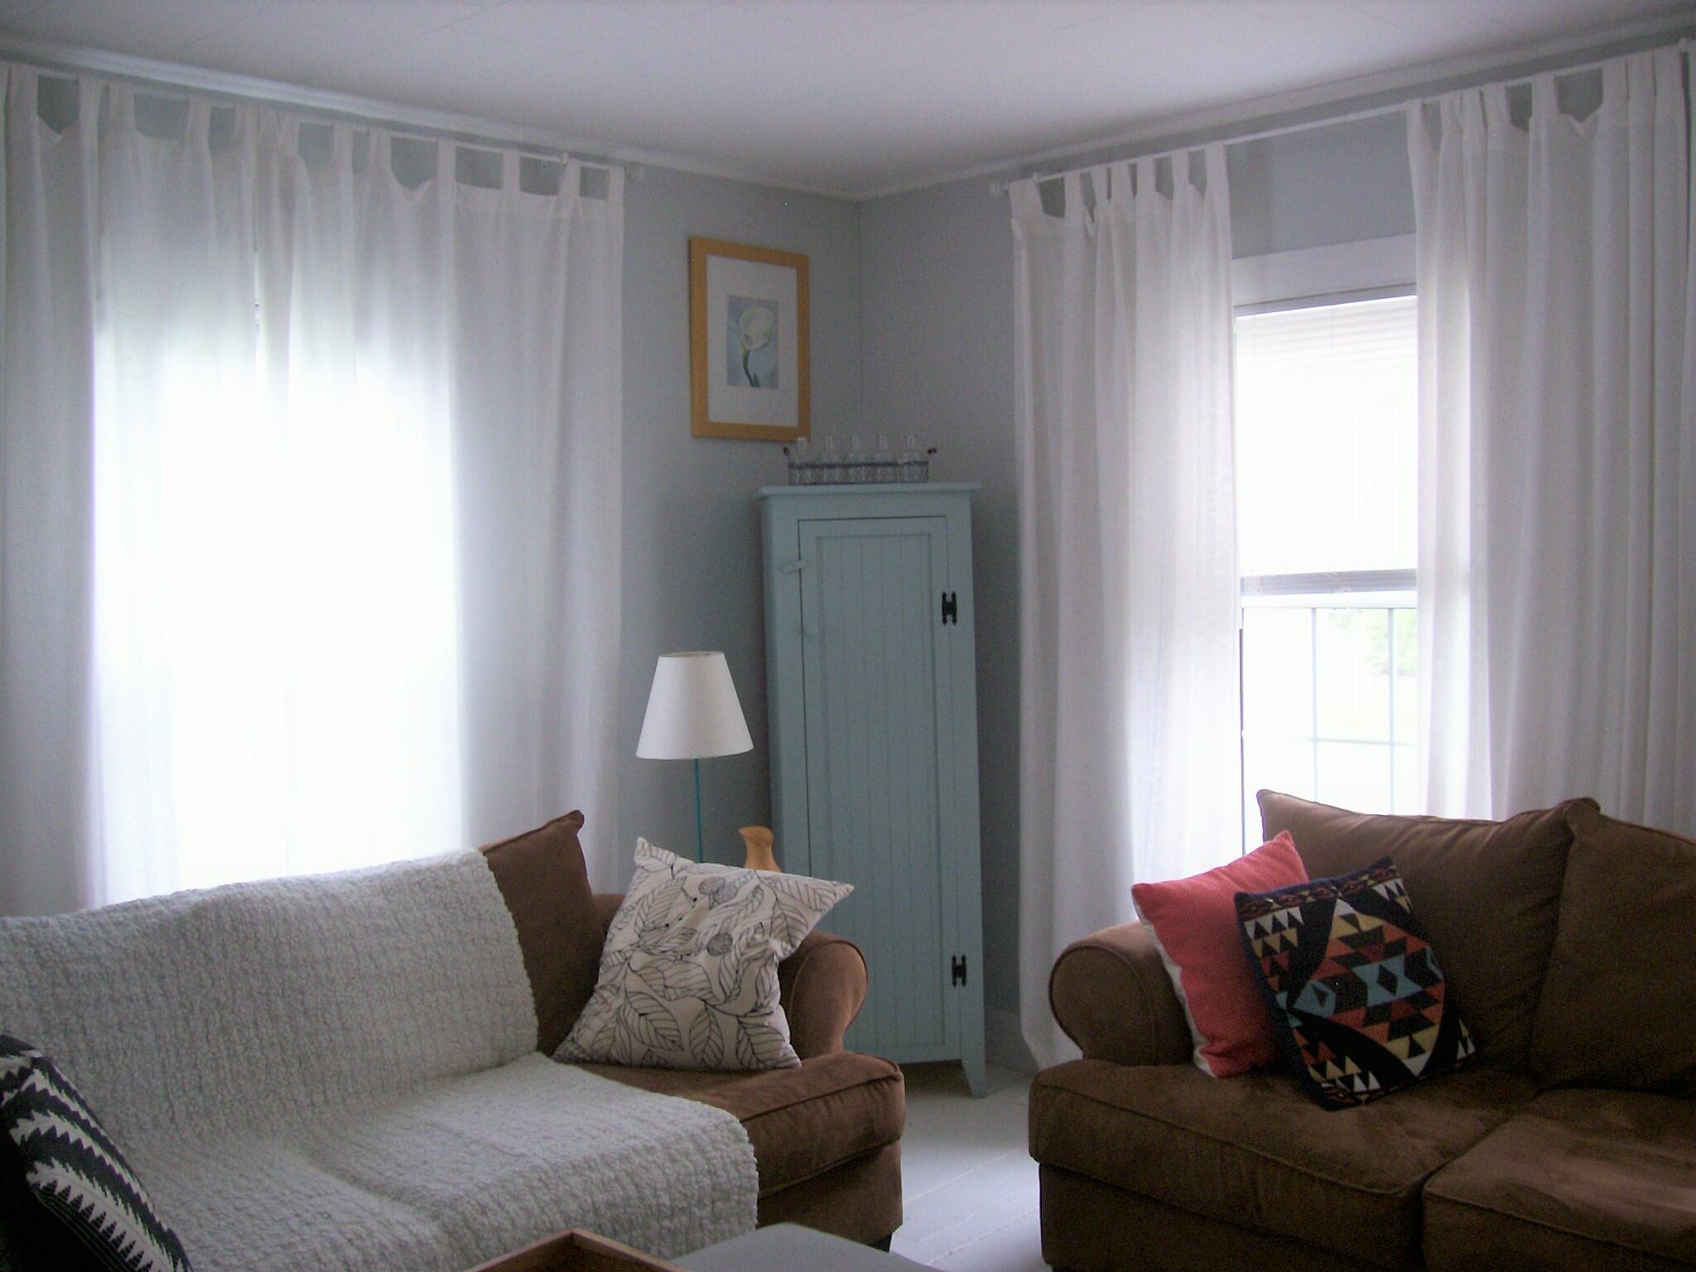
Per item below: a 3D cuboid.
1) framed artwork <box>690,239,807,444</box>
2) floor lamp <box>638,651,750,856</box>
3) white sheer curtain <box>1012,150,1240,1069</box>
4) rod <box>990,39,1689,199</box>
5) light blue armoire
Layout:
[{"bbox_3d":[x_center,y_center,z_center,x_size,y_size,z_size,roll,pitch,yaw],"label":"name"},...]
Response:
[{"bbox_3d":[-0.243,-0.772,4.394,0.025,0.507,0.422,2,6,44],"label":"framed artwork"},{"bbox_3d":[-0.341,0.642,3.942,0.275,1.204,0.275,-2,4,0],"label":"floor lamp"},{"bbox_3d":[0.676,0.022,4.096,0.630,2.325,0.110,2,6,44],"label":"white sheer curtain"},{"bbox_3d":[1.007,-1.131,3.700,1.735,0.050,0.080,2,6,44],"label":"rod"},{"bbox_3d":[0.063,0.405,4.370,0.560,1.591,0.345,-2,4,-7],"label":"light blue armoire"}]

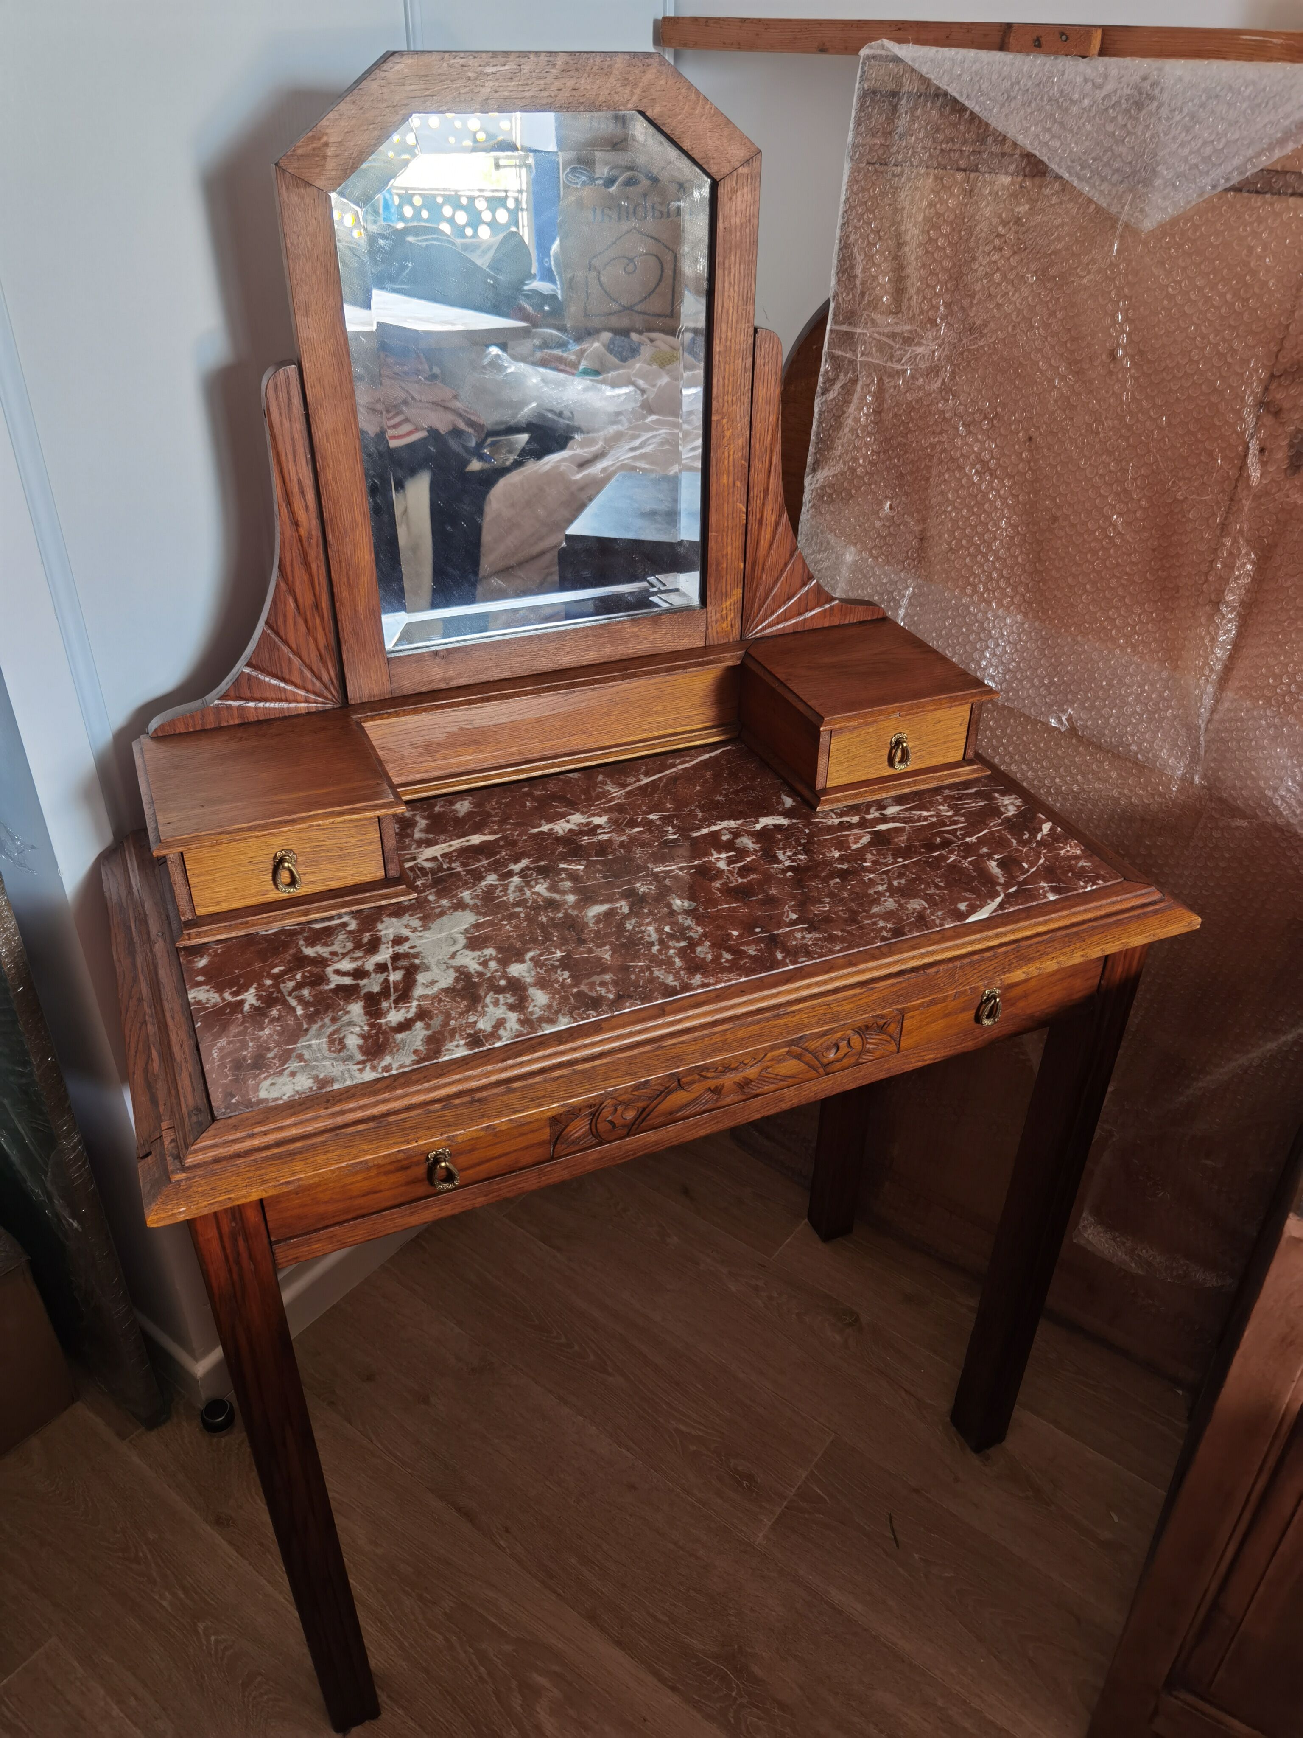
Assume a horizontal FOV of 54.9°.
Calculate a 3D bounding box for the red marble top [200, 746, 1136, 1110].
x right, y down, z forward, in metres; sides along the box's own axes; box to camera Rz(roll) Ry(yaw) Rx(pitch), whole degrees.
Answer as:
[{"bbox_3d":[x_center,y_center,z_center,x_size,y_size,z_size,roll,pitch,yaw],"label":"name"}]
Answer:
[{"bbox_3d":[-0.010,0.003,1.046,0.725,0.020,0.352,-12,35,-20],"label":"red marble top"}]

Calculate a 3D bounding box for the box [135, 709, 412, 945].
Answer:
[{"bbox_3d":[-0.307,-0.046,1.014,0.185,0.086,0.197,-12,35,-20],"label":"box"}]

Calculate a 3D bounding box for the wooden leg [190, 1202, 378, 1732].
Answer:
[{"bbox_3d":[-0.284,0.489,1.003,0.046,0.727,0.046,-12,35,-20],"label":"wooden leg"}]

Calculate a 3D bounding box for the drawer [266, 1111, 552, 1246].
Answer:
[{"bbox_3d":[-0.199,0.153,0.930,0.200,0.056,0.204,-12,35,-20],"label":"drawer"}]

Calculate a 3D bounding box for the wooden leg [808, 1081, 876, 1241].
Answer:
[{"bbox_3d":[0.251,0.176,1.506,0.046,0.727,0.045,-12,35,-20],"label":"wooden leg"}]

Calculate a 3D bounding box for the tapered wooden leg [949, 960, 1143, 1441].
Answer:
[{"bbox_3d":[0.384,0.341,1.253,0.046,0.727,0.046,-12,35,-20],"label":"tapered wooden leg"}]

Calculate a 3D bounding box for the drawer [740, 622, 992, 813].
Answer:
[{"bbox_3d":[0.194,-0.156,1.201,0.185,0.086,0.197,-12,35,-20],"label":"drawer"}]

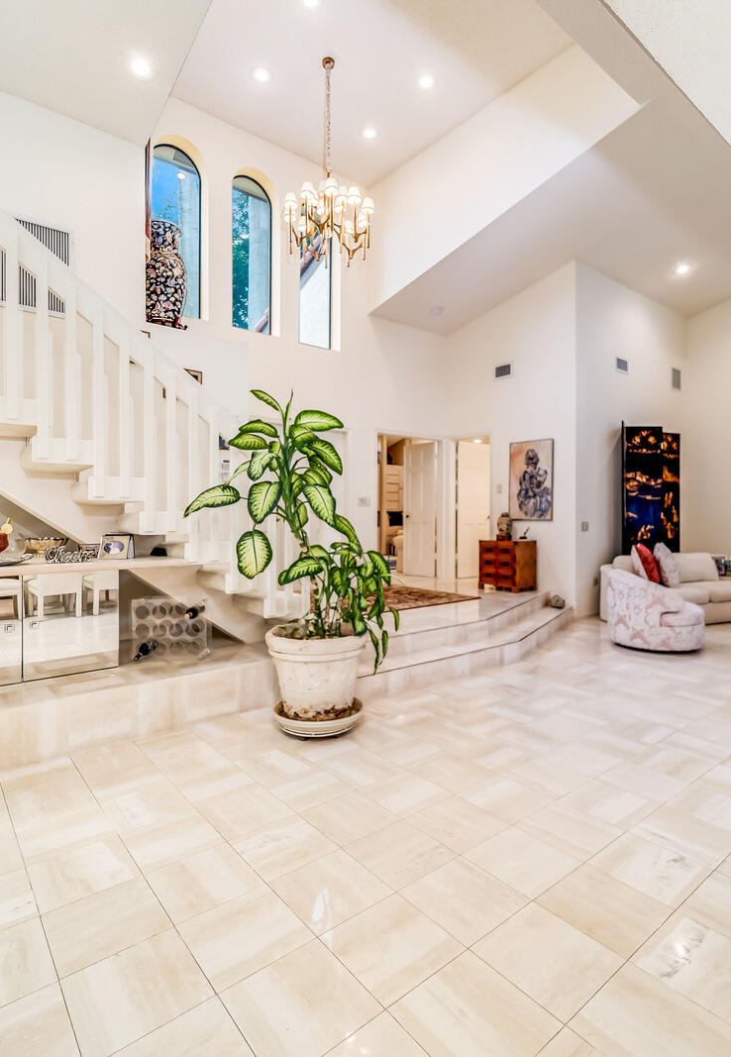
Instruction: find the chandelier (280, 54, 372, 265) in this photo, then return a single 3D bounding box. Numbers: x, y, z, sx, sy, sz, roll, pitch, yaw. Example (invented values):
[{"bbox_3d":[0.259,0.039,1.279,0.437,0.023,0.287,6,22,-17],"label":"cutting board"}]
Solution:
[{"bbox_3d":[-0.388,-3.988,5.615,0.936,2.055,0.936,0,0,0],"label":"chandelier"}]

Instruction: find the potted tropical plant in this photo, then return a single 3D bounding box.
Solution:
[{"bbox_3d":[-0.440,0.190,3.150,1.200,1.980,0.950,0,0,0],"label":"potted tropical plant"}]

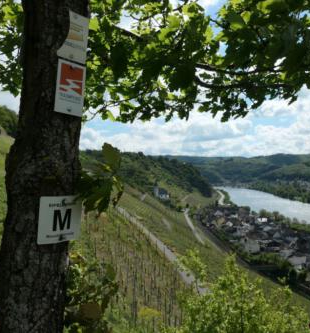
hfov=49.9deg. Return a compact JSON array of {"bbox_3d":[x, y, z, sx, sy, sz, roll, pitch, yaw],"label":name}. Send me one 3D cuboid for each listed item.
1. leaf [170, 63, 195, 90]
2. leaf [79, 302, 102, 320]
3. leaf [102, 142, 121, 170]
[{"bbox_3d":[0.083,-0.270,1.000,0.075,0.080,0.025,0,2,9],"label":"leaf"},{"bbox_3d":[-0.155,0.348,0.800,0.052,0.043,0.020,0,2,-6],"label":"leaf"},{"bbox_3d":[-0.101,-0.023,0.770,0.041,0.062,0.018,-14,0,-6],"label":"leaf"}]

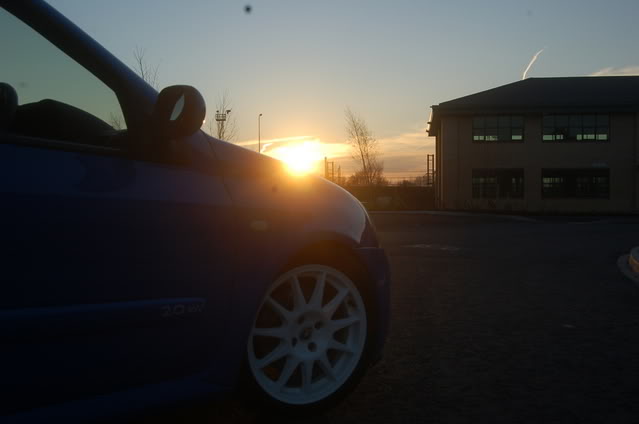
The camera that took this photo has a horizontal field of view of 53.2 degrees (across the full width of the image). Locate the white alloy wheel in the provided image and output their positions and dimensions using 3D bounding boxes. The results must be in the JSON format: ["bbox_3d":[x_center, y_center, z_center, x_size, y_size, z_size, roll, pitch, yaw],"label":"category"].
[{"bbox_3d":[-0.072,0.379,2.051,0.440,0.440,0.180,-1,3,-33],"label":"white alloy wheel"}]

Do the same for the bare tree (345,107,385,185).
[{"bbox_3d":[3.527,-4.467,50.000,3.100,7.700,3.000,0,1,0],"label":"bare tree"}]

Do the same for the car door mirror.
[{"bbox_3d":[-0.361,-0.264,1.673,0.120,0.138,0.200,-1,1,-33],"label":"car door mirror"}]

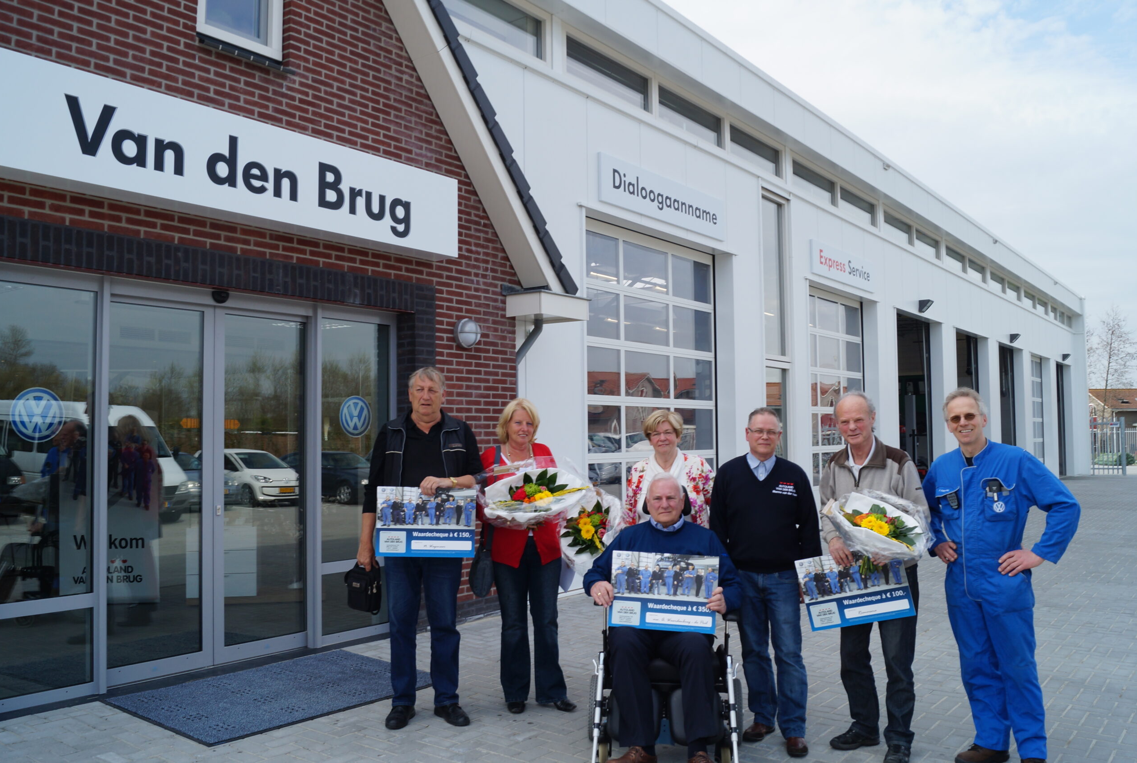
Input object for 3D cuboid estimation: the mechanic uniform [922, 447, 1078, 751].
[{"bbox_3d":[2.001,1.003,4.420,0.690,1.470,0.410,-2,-4,30],"label":"mechanic uniform"}]

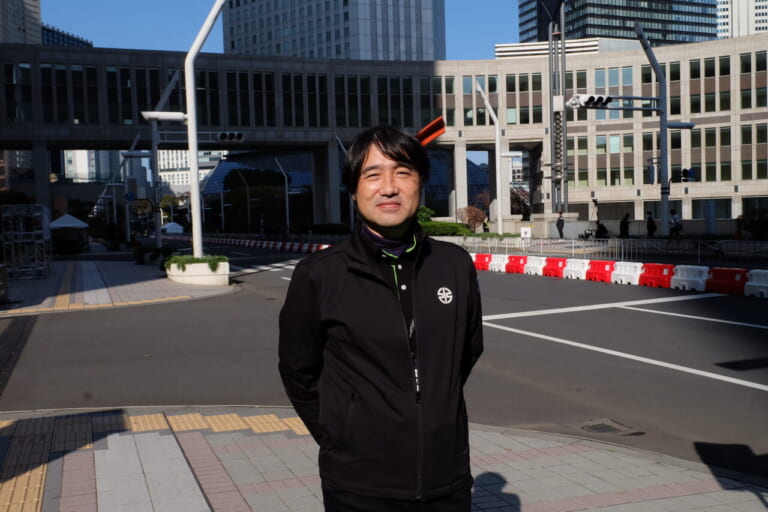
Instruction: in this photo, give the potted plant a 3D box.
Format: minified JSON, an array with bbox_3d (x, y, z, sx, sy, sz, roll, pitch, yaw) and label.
[{"bbox_3d":[-5.080,0.380,20.335,1.650,0.740,1.600,-3,3,-14],"label":"potted plant"}]

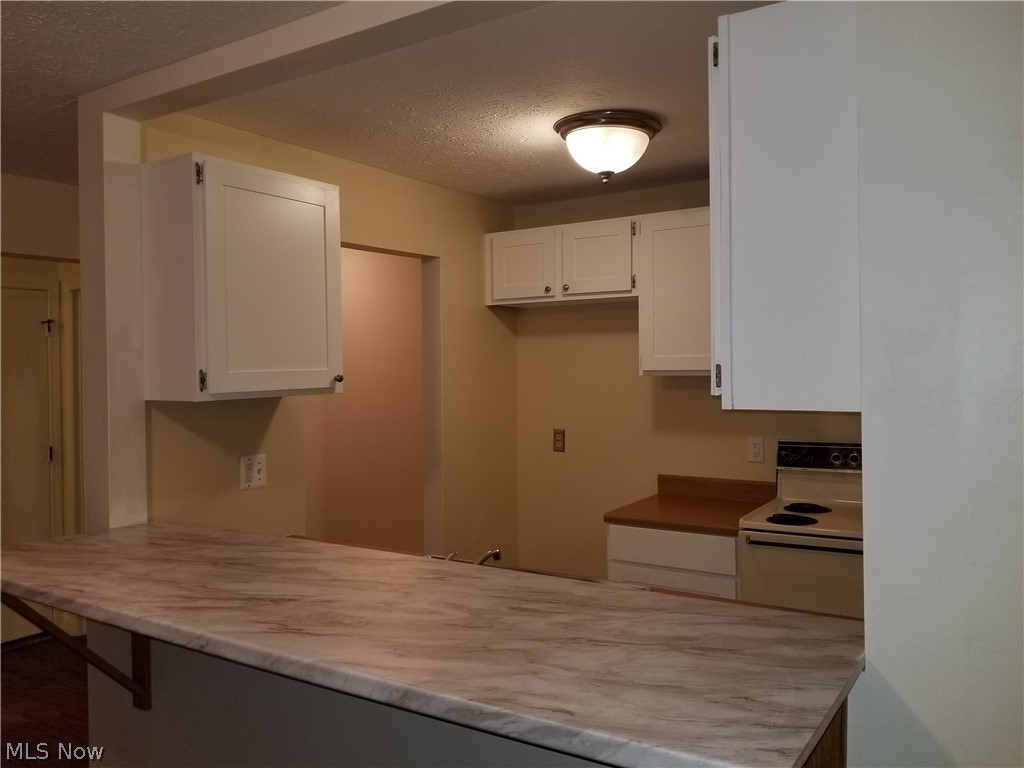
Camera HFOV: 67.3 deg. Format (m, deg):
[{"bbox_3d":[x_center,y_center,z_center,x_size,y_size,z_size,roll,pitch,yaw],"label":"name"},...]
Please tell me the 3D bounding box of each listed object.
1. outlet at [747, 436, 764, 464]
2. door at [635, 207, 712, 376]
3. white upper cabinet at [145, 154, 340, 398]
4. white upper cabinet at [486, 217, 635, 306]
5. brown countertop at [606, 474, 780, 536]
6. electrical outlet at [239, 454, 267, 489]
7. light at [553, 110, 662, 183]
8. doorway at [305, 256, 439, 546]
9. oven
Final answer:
[{"bbox_3d":[1.156,0.314,3.648,0.078,0.121,0.010,0,2,34],"label":"outlet"},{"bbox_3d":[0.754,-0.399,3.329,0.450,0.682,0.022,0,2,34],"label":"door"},{"bbox_3d":[-0.919,-0.335,2.671,0.325,0.760,0.600,0,2,34],"label":"white upper cabinet"},{"bbox_3d":[0.308,-0.613,3.996,0.888,0.385,0.320,0,2,34],"label":"white upper cabinet"},{"bbox_3d":[0.829,0.538,3.498,0.602,0.137,0.635,0,2,34],"label":"brown countertop"},{"bbox_3d":[-0.967,0.332,2.887,0.010,0.124,0.117,0,2,34],"label":"electrical outlet"},{"bbox_3d":[0.352,-0.852,2.825,0.390,0.222,0.390,-1,1,0],"label":"light"},{"bbox_3d":[-0.639,0.445,3.497,0.120,2.112,0.884,0,2,34],"label":"doorway"},{"bbox_3d":[1.383,0.880,3.100,0.760,1.208,0.670,0,2,34],"label":"oven"}]

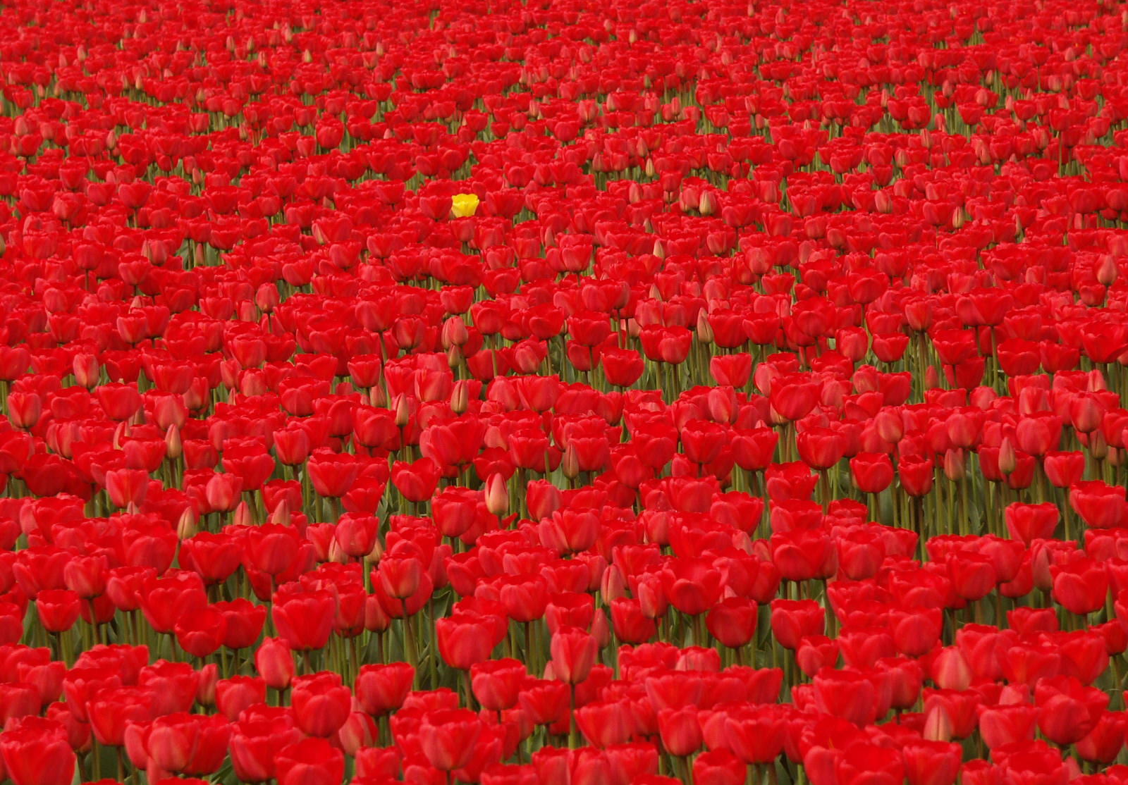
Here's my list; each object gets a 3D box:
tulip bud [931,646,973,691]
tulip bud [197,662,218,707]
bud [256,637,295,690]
[{"bbox_3d":[0.468,0.338,7.822,0.050,0.062,0.050,0,6,0],"label":"tulip bud"},{"bbox_3d":[-0.436,0.358,7.915,0.028,0.055,0.028,10,6,0],"label":"tulip bud"},{"bbox_3d":[-0.351,0.330,7.893,0.048,0.065,0.048,-6,6,0],"label":"bud"}]

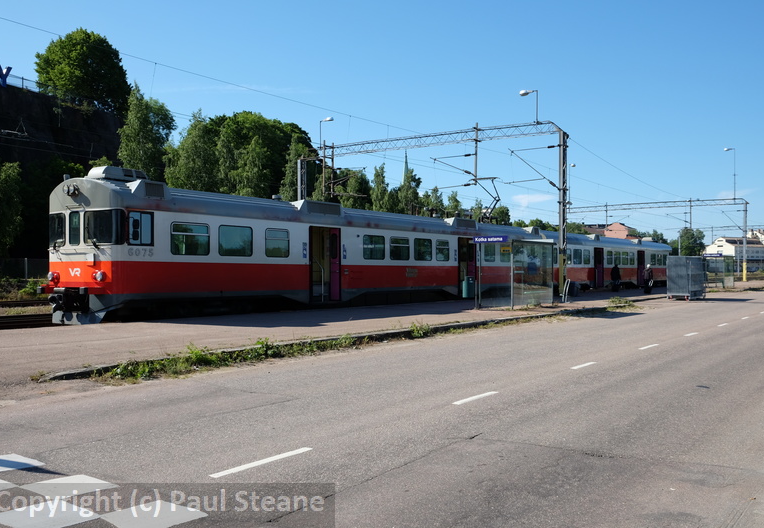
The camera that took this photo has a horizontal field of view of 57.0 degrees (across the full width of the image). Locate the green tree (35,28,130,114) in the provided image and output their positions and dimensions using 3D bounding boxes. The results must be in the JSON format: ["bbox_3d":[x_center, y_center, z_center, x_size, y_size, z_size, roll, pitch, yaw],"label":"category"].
[{"bbox_3d":[-34.039,-21.821,80.000,10.800,10.000,10.300,0,0,0],"label":"green tree"}]

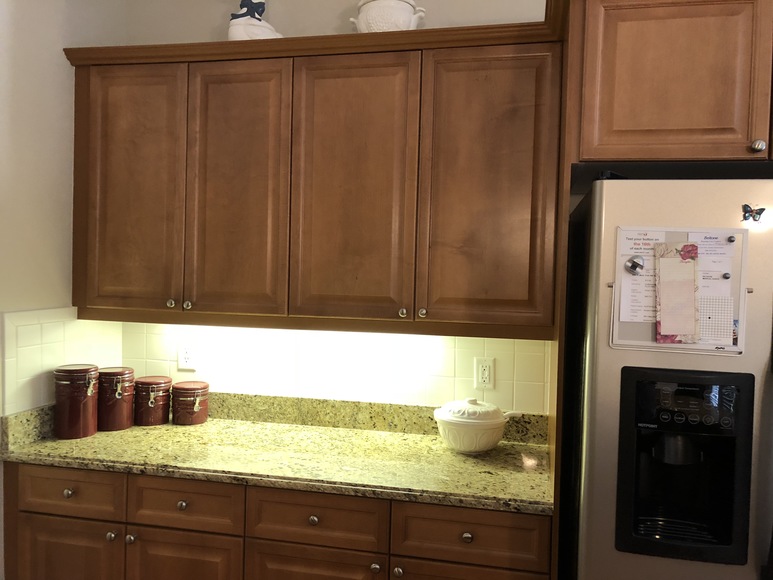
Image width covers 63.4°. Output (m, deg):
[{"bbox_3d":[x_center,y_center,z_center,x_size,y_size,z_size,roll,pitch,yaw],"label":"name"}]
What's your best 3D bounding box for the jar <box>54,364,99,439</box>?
[{"bbox_3d":[-1.135,0.410,2.302,0.153,0.249,0.145,1,2,0],"label":"jar"}]

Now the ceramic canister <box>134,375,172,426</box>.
[{"bbox_3d":[-0.939,0.447,2.514,0.145,0.172,0.153,1,2,-20],"label":"ceramic canister"}]

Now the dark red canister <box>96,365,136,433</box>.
[{"bbox_3d":[-1.050,0.422,2.420,0.145,0.222,0.153,0,2,-32],"label":"dark red canister"}]

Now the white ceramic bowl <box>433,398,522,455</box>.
[{"bbox_3d":[0.328,0.481,2.239,0.300,0.180,0.258,2,2,12],"label":"white ceramic bowl"}]

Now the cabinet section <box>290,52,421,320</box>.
[{"bbox_3d":[-0.078,-0.352,2.272,0.445,0.890,0.329,2,1,12],"label":"cabinet section"}]

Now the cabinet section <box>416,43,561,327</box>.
[{"bbox_3d":[0.358,-0.339,2.180,0.446,0.890,0.329,2,1,12],"label":"cabinet section"}]

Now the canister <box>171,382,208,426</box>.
[{"bbox_3d":[-0.795,0.461,2.536,0.145,0.150,0.153,0,2,-40],"label":"canister"}]

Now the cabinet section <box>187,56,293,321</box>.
[{"bbox_3d":[-0.489,-0.364,2.359,0.397,0.890,0.329,2,1,12],"label":"cabinet section"}]

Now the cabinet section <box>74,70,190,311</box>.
[{"bbox_3d":[-0.915,-0.377,2.449,0.475,0.890,0.329,2,1,12],"label":"cabinet section"}]

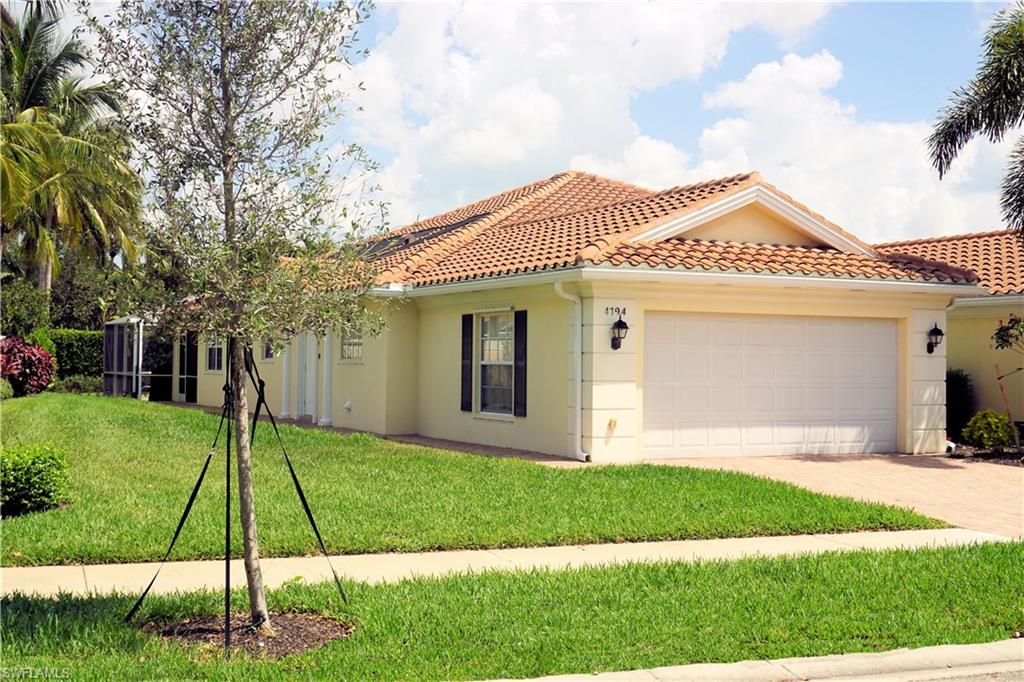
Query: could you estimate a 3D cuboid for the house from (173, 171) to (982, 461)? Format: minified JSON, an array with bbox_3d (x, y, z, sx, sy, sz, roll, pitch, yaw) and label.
[{"bbox_3d":[-1.272,-1.560,29.170,9.150,6.700,25.200,1,-1,-28],"label":"house"}]

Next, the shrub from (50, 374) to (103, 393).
[{"bbox_3d":[-15.264,1.505,43.000,1.950,0.630,0.800,1,-1,-28],"label":"shrub"}]

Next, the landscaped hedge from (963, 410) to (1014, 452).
[{"bbox_3d":[7.934,1.493,20.400,0.820,0.670,0.800,1,-1,-28],"label":"landscaped hedge"}]

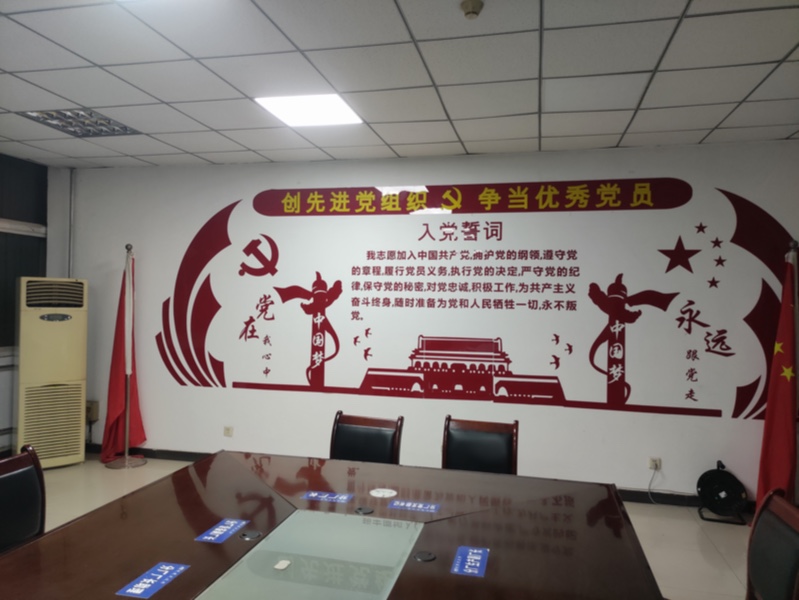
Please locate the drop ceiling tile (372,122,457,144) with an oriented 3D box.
[{"bbox_3d":[0.131,-1.265,4.324,0.594,0.020,0.594,1,0,13],"label":"drop ceiling tile"}]

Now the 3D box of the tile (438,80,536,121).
[{"bbox_3d":[0.580,-1.256,3.617,0.595,0.020,0.595,1,0,13],"label":"tile"}]

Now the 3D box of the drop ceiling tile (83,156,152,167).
[{"bbox_3d":[-2.674,-1.321,5.494,0.594,0.020,0.382,1,0,13],"label":"drop ceiling tile"}]

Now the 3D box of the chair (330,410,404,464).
[{"bbox_3d":[-0.276,1.118,3.215,0.460,0.900,0.560,1,0,22],"label":"chair"}]

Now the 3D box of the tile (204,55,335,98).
[{"bbox_3d":[-0.730,-1.282,3.295,0.594,0.020,0.594,1,0,13],"label":"tile"}]

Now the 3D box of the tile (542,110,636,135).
[{"bbox_3d":[1.296,-1.240,4.042,0.595,0.020,0.595,1,0,13],"label":"tile"}]

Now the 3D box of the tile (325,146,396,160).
[{"bbox_3d":[-0.340,-1.274,4.940,0.595,0.020,0.392,1,0,13],"label":"tile"}]

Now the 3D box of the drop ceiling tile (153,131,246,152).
[{"bbox_3d":[-1.624,-1.298,4.727,0.595,0.020,0.595,1,0,13],"label":"drop ceiling tile"}]

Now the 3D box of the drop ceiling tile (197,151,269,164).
[{"bbox_3d":[-1.508,-1.298,5.218,0.595,0.020,0.392,1,0,13],"label":"drop ceiling tile"}]

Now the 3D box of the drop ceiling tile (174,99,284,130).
[{"bbox_3d":[-1.172,-1.290,4.031,0.595,0.020,0.595,1,0,13],"label":"drop ceiling tile"}]

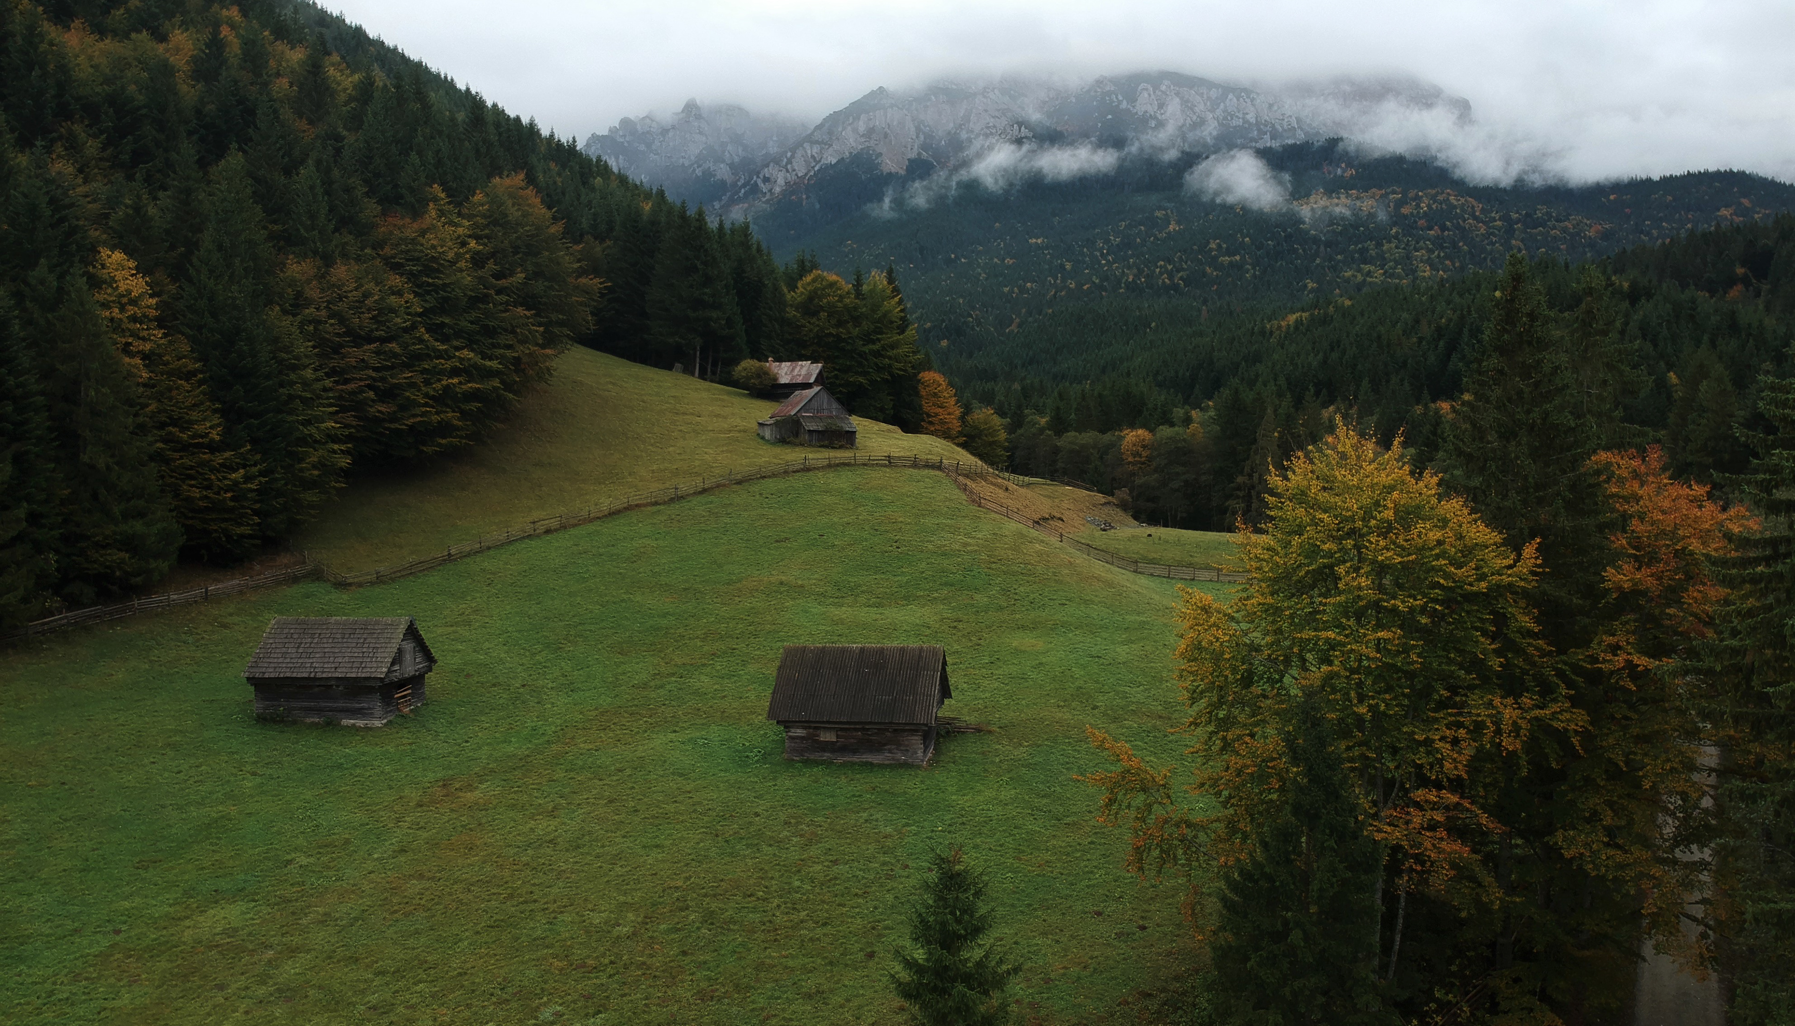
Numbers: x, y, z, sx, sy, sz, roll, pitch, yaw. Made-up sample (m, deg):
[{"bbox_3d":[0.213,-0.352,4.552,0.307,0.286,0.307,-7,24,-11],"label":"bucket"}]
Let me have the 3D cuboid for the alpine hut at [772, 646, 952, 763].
[{"bbox_3d":[-1.429,7.946,55.020,6.900,4.649,5.274,0,3,11],"label":"alpine hut"}]

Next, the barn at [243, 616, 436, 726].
[{"bbox_3d":[-24.115,6.606,56.460,6.500,4.148,4.262,0,3,10],"label":"barn"}]

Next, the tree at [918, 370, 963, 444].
[{"bbox_3d":[4.883,-11.768,148.000,5.200,8.900,5.200,-1,3,0],"label":"tree"}]

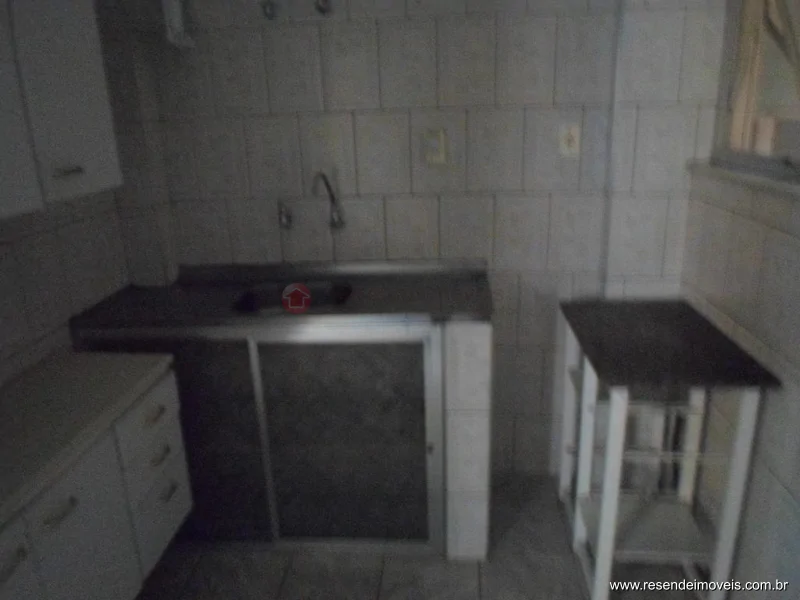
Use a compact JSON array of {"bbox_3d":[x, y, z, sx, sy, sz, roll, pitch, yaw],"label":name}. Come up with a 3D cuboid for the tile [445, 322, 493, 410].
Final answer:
[{"bbox_3d":[0.212,0.206,1.782,0.136,0.291,0.010,0,16,4],"label":"tile"}]

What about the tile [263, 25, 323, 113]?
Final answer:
[{"bbox_3d":[-0.372,-0.818,2.053,0.200,0.297,0.010,-1,16,3],"label":"tile"}]

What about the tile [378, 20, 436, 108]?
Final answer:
[{"bbox_3d":[0.034,-0.824,2.032,0.200,0.297,0.010,-1,16,3],"label":"tile"}]

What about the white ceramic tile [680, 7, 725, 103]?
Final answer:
[{"bbox_3d":[0.982,-0.792,1.884,0.120,0.279,0.010,0,16,4],"label":"white ceramic tile"}]

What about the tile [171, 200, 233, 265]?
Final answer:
[{"bbox_3d":[-0.751,-0.245,2.228,0.198,0.277,0.010,0,16,4],"label":"tile"}]

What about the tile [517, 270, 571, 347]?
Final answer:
[{"bbox_3d":[0.564,0.034,2.238,0.203,0.299,0.010,0,16,5],"label":"tile"}]

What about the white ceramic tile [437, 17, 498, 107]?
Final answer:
[{"bbox_3d":[0.233,-0.826,2.014,0.201,0.296,0.010,-1,16,4],"label":"white ceramic tile"}]

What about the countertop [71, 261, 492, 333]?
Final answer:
[{"bbox_3d":[-0.360,-0.032,2.009,1.330,0.099,0.520,-1,16,4],"label":"countertop"}]

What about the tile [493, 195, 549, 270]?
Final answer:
[{"bbox_3d":[0.454,-0.254,2.165,0.201,0.296,0.010,-1,16,4],"label":"tile"}]

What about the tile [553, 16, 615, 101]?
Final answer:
[{"bbox_3d":[0.637,-0.830,1.984,0.201,0.296,0.010,-1,16,4],"label":"tile"}]

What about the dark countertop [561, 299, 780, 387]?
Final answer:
[{"bbox_3d":[0.800,0.115,1.862,0.456,0.022,0.738,0,16,7],"label":"dark countertop"}]

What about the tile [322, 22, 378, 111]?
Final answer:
[{"bbox_3d":[-0.171,-0.810,2.025,0.198,0.292,0.010,0,16,4],"label":"tile"}]

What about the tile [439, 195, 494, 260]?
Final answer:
[{"bbox_3d":[0.252,-0.252,2.179,0.201,0.296,0.010,-1,16,4],"label":"tile"}]

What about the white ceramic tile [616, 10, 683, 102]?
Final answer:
[{"bbox_3d":[0.836,-0.812,1.933,0.205,0.296,0.010,0,16,5],"label":"white ceramic tile"}]

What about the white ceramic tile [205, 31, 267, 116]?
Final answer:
[{"bbox_3d":[-0.575,-0.819,2.077,0.203,0.299,0.010,0,16,5],"label":"white ceramic tile"}]

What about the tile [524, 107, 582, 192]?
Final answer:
[{"bbox_3d":[0.546,-0.540,2.072,0.203,0.299,0.010,0,16,5],"label":"tile"}]

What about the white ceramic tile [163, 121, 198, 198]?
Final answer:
[{"bbox_3d":[-0.821,-0.526,2.174,0.107,0.299,0.010,-1,16,4],"label":"white ceramic tile"}]

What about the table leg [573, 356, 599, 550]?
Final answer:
[{"bbox_3d":[0.608,0.505,1.891,0.036,0.735,0.036,-1,16,3],"label":"table leg"}]

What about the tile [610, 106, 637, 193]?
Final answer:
[{"bbox_3d":[0.779,-0.525,2.021,0.080,0.301,0.010,0,16,5],"label":"tile"}]

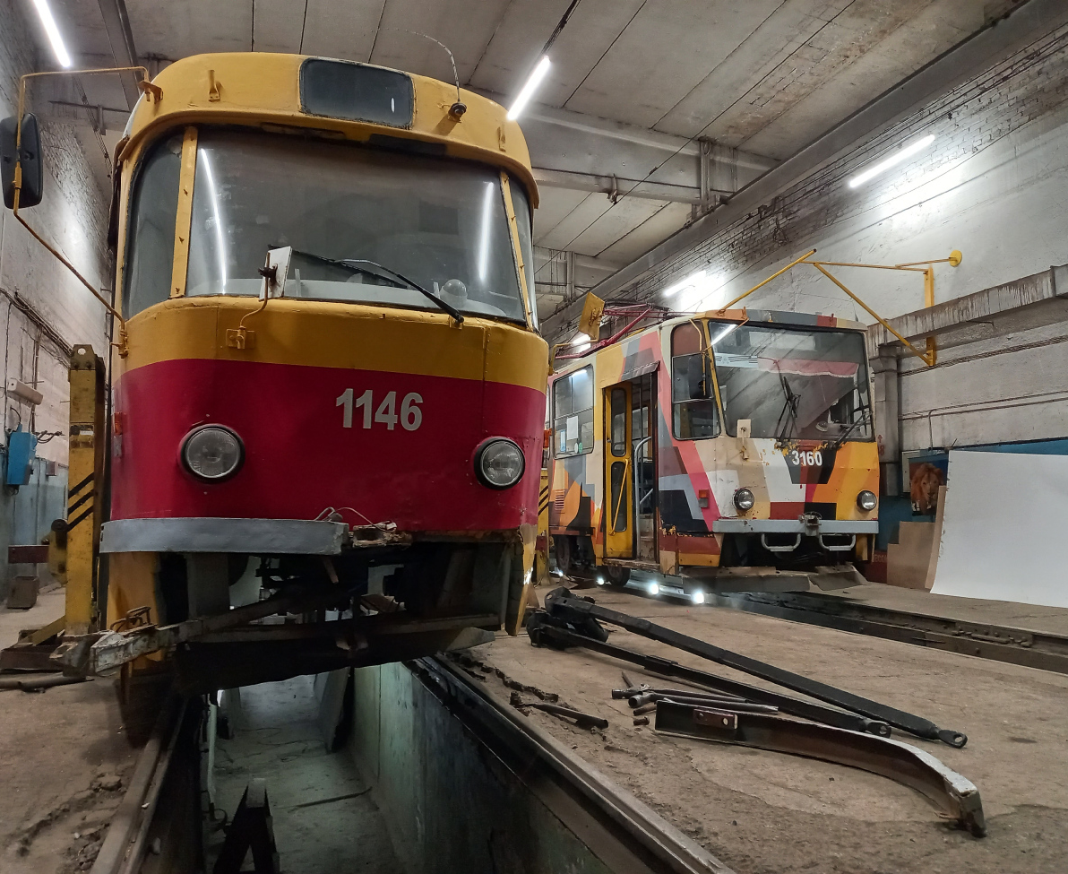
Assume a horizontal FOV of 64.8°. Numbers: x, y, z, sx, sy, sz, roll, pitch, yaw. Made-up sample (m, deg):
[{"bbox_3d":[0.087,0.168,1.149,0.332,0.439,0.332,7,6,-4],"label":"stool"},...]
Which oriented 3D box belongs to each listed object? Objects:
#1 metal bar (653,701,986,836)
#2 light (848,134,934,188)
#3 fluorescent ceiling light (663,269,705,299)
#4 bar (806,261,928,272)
[{"bbox_3d":[1.038,1.191,3.205,0.330,0.140,1.460,3,-6,-30],"label":"metal bar"},{"bbox_3d":[4.686,-3.622,10.995,0.120,0.100,1.500,2,-5,-18],"label":"light"},{"bbox_3d":[2.936,-2.983,16.525,0.120,0.100,1.500,2,-5,-18],"label":"fluorescent ceiling light"},{"bbox_3d":[4.158,-2.126,10.473,1.840,0.035,0.035,0,-5,-17],"label":"bar"}]

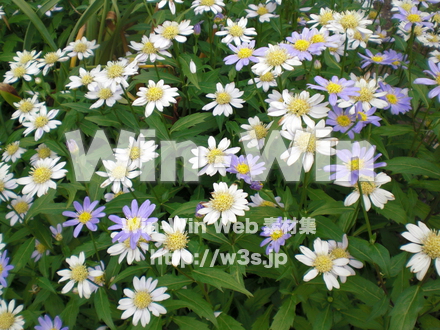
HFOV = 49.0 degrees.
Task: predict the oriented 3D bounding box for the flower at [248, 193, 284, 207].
[{"bbox_3d":[0.043,0.037,0.450,0.036,0.013,0.036,5,39,6],"label":"flower"}]

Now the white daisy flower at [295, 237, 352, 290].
[{"bbox_3d":[0.072,0.069,0.335,0.040,0.014,0.040,3,50,13],"label":"white daisy flower"}]

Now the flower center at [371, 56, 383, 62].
[{"bbox_3d":[0.155,-0.105,0.480,0.012,0.005,0.012,5,44,17],"label":"flower center"}]

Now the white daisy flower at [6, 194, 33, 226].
[{"bbox_3d":[-0.206,0.046,0.500,0.032,0.013,0.032,0,69,12],"label":"white daisy flower"}]

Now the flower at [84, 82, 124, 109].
[{"bbox_3d":[-0.109,-0.066,0.455,0.038,0.013,0.038,-4,49,-13],"label":"flower"}]

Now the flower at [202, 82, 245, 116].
[{"bbox_3d":[0.004,-0.065,0.480,0.042,0.014,0.042,0,60,0],"label":"flower"}]

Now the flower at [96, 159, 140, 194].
[{"bbox_3d":[-0.092,0.011,0.432,0.039,0.013,0.039,0,51,-12],"label":"flower"}]

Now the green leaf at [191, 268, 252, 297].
[{"bbox_3d":[0.001,0.112,0.460,0.062,0.012,0.023,18,41,21],"label":"green leaf"}]

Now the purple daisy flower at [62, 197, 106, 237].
[{"bbox_3d":[-0.123,0.047,0.440,0.040,0.012,0.040,0,56,-16],"label":"purple daisy flower"}]

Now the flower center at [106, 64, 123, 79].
[{"bbox_3d":[-0.096,-0.086,0.445,0.016,0.008,0.016,0,48,0],"label":"flower center"}]

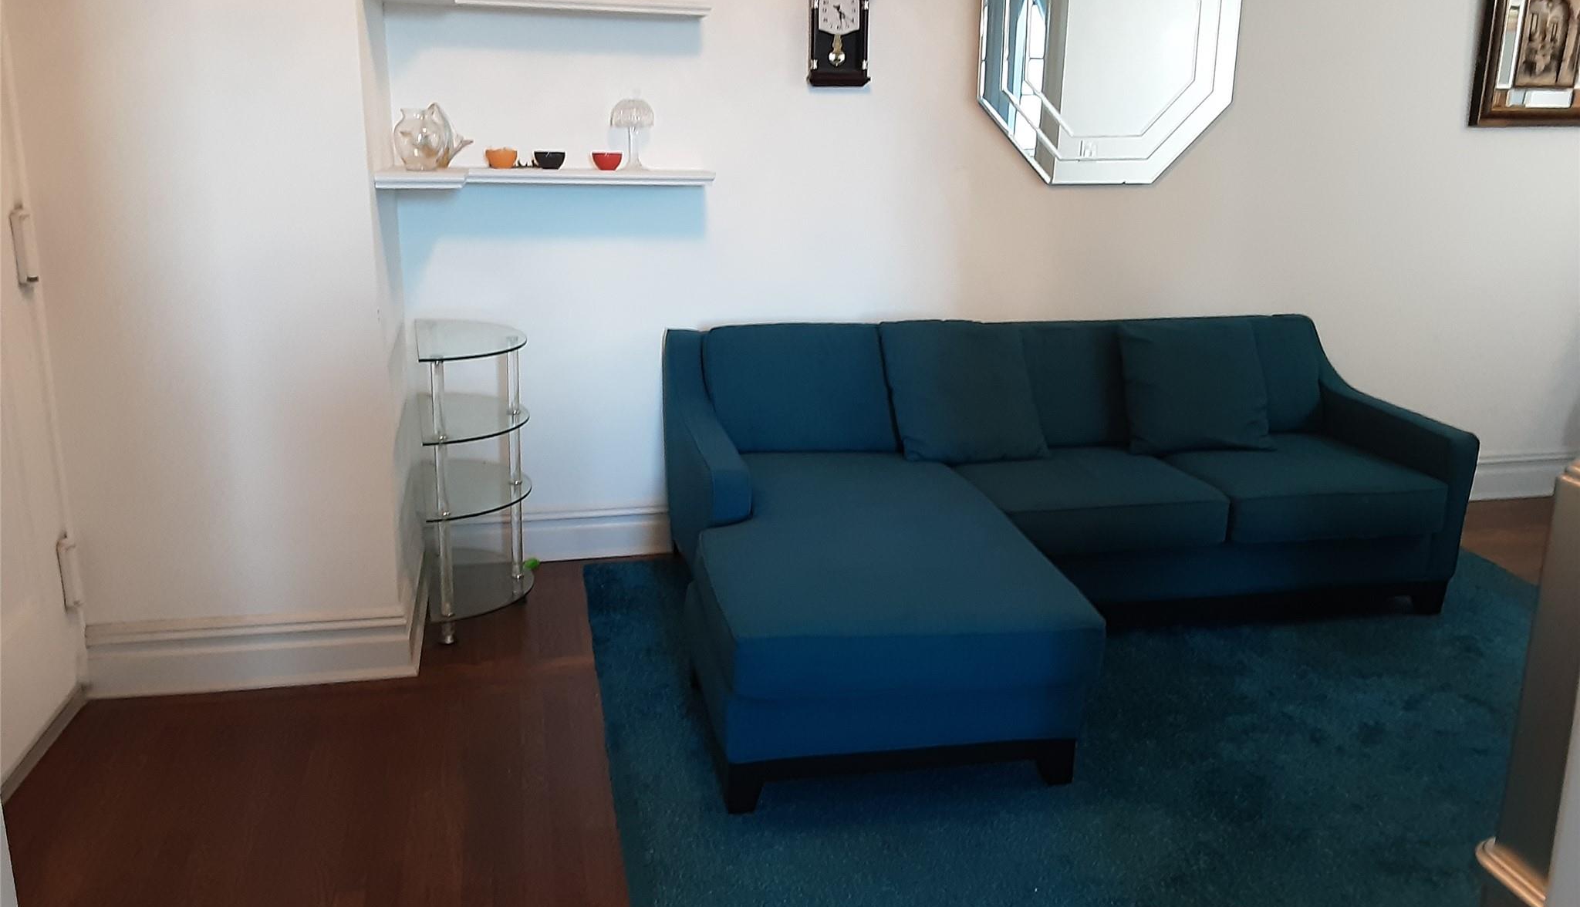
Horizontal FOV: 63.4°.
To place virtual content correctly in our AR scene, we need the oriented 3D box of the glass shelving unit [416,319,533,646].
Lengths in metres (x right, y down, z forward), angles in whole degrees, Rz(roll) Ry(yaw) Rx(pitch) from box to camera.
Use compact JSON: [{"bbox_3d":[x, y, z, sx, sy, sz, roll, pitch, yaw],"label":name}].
[{"bbox_3d":[-0.923,0.066,3.791,0.310,0.818,0.634,-3,15,-14],"label":"glass shelving unit"}]

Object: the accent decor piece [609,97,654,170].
[{"bbox_3d":[-0.489,-0.987,3.950,0.138,0.220,0.138,-3,15,-14],"label":"accent decor piece"}]

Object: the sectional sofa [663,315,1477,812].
[{"bbox_3d":[0.874,0.124,3.613,2.369,0.820,1.699,-2,14,-11],"label":"sectional sofa"}]

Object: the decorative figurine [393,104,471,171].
[{"bbox_3d":[-1.007,-0.893,3.608,0.210,0.186,0.170,-3,15,-14],"label":"decorative figurine"}]

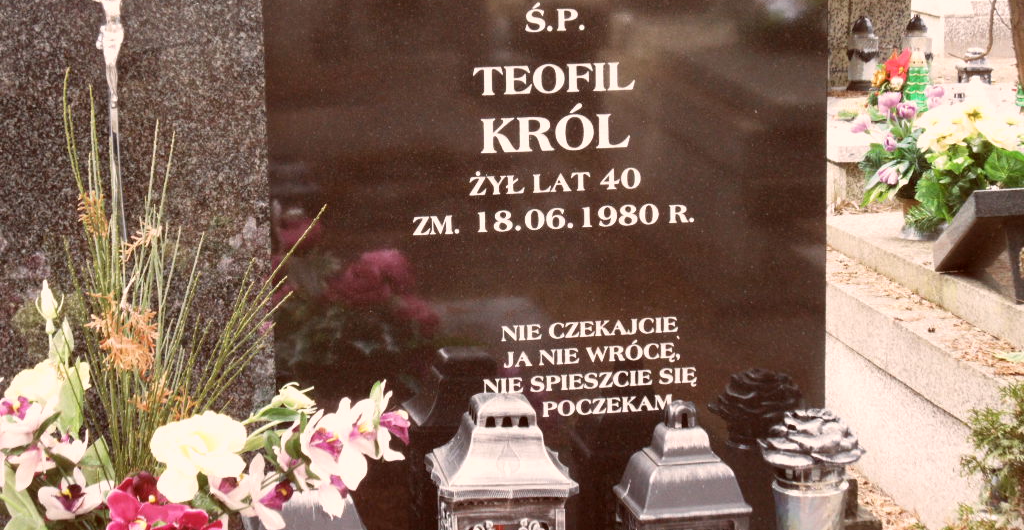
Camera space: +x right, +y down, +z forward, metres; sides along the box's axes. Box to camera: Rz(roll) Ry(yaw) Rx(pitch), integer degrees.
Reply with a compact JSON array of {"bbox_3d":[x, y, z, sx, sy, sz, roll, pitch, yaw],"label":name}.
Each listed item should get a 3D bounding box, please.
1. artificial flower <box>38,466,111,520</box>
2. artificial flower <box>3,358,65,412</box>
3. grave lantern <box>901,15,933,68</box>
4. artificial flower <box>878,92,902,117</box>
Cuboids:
[{"bbox_3d":[-0.421,0.219,2.270,0.069,0.045,0.045,-2,13,-5],"label":"artificial flower"},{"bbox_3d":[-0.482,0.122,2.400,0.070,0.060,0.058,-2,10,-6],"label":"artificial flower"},{"bbox_3d":[1.077,-0.560,6.300,0.086,0.203,0.086,-1,10,0],"label":"grave lantern"},{"bbox_3d":[0.790,-0.336,4.950,0.050,0.052,0.048,-1,10,0],"label":"artificial flower"}]

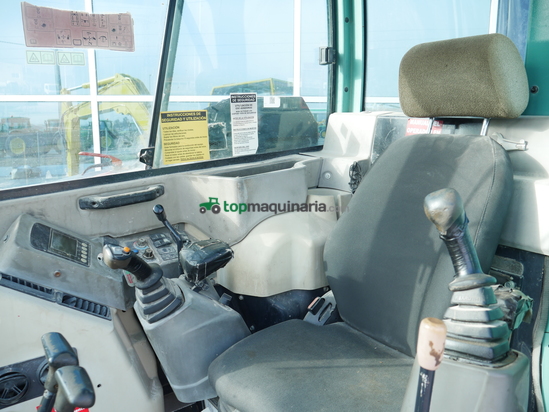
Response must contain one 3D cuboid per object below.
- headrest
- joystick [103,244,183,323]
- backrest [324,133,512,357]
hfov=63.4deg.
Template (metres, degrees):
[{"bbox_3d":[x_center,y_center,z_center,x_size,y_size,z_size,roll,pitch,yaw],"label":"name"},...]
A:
[{"bbox_3d":[0.465,-0.321,1.120,0.130,0.186,0.297,-17,18,-36],"label":"headrest"},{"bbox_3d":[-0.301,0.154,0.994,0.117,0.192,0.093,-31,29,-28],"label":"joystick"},{"bbox_3d":[0.378,0.095,1.200,0.140,0.570,0.455,7,4,-44],"label":"backrest"}]

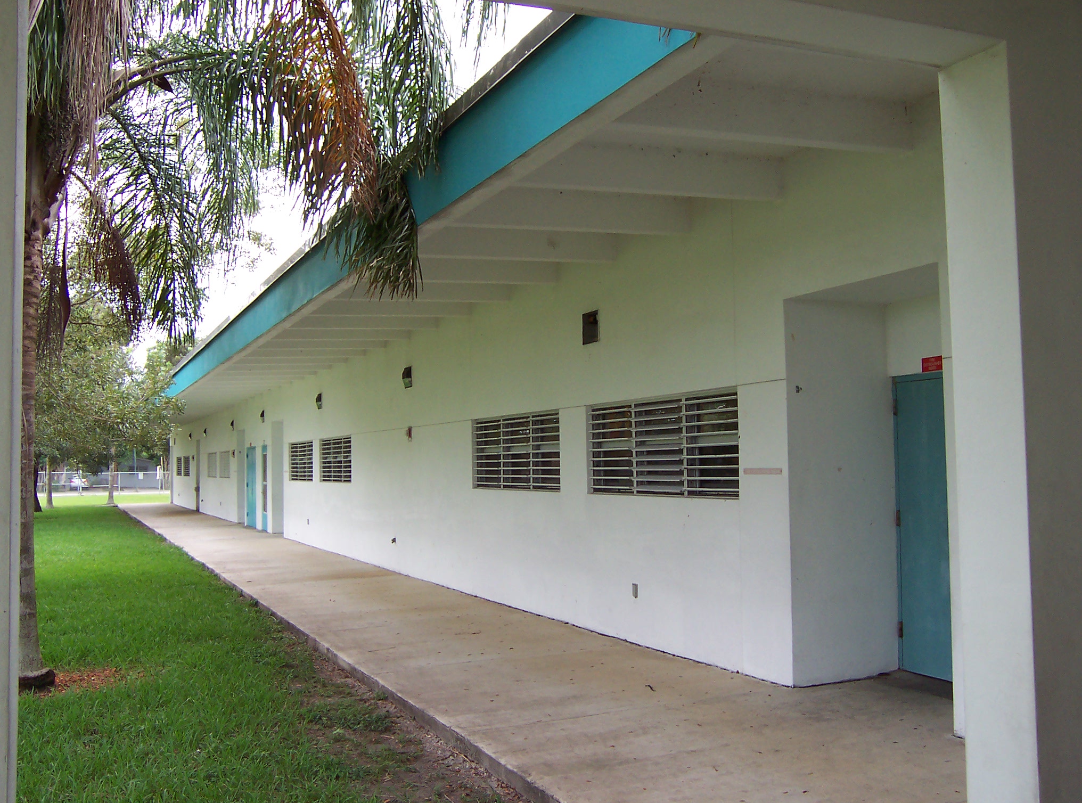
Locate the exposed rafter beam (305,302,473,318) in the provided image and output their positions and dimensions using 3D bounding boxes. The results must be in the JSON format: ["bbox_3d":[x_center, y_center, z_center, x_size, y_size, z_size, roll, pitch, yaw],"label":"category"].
[{"bbox_3d":[-1.708,-1.102,12.849,1.914,0.274,0.118,-1,-3,-23],"label":"exposed rafter beam"}]

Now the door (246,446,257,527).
[{"bbox_3d":[-7.312,2.168,28.534,0.071,2.018,1.569,0,-3,-23],"label":"door"}]

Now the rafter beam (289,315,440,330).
[{"bbox_3d":[-2.189,-1.033,13.966,1.914,0.274,0.118,-1,-3,-23],"label":"rafter beam"}]

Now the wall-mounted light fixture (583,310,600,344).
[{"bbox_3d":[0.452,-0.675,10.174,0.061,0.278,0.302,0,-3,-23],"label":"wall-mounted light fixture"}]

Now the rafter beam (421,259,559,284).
[{"bbox_3d":[-0.731,-1.254,10.587,1.914,0.274,0.118,-1,-3,-23],"label":"rafter beam"}]

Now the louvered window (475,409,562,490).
[{"bbox_3d":[-0.265,0.547,12.029,0.104,0.800,2.494,0,-3,-23],"label":"louvered window"}]

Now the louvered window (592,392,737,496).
[{"bbox_3d":[0.958,0.372,9.196,0.104,0.800,2.499,0,-3,-23],"label":"louvered window"}]

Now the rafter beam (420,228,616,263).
[{"bbox_3d":[-0.253,-1.322,9.479,1.914,0.274,0.118,-1,-3,-23],"label":"rafter beam"}]

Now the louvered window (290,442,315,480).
[{"bbox_3d":[-4.721,1.185,22.357,0.104,0.800,2.424,0,-3,-23],"label":"louvered window"}]

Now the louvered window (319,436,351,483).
[{"bbox_3d":[-3.546,1.016,19.634,0.104,0.800,2.442,0,-3,-23],"label":"louvered window"}]

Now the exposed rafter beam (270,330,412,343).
[{"bbox_3d":[-2.673,-0.964,15.086,1.914,0.274,0.118,-1,-3,-23],"label":"exposed rafter beam"}]

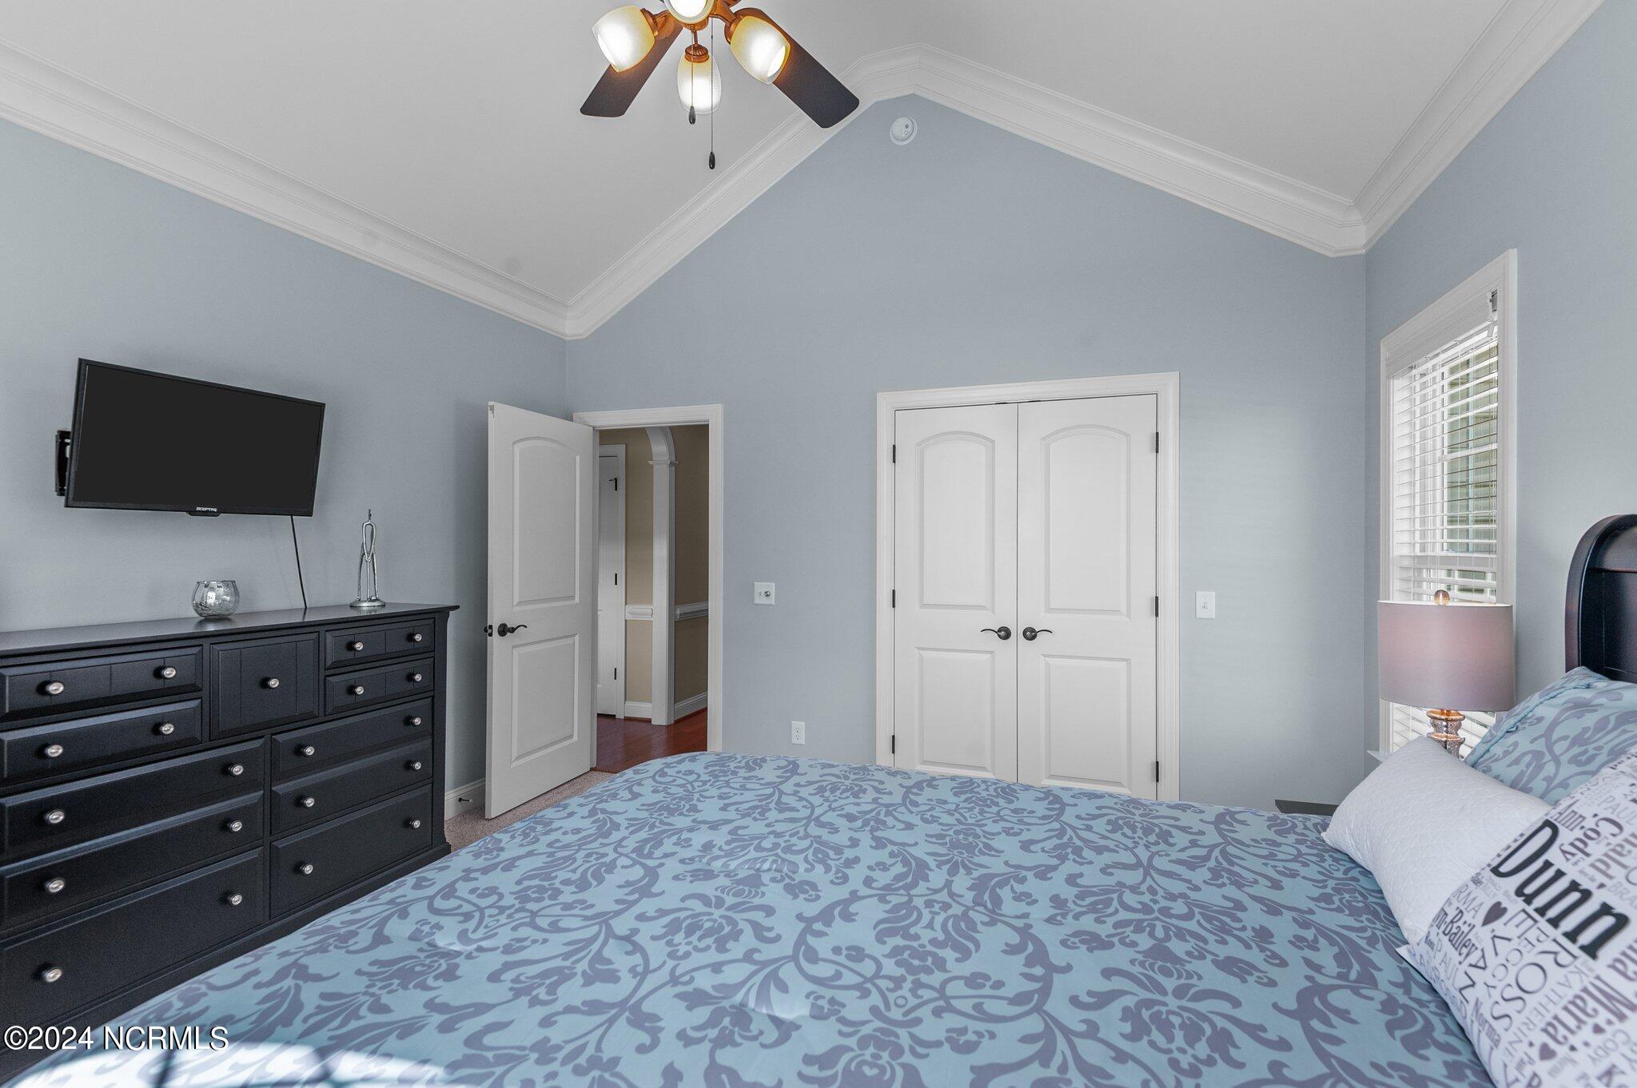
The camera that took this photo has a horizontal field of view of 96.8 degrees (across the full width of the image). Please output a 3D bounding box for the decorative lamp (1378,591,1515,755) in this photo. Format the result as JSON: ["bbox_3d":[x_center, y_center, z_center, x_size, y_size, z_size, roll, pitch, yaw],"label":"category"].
[{"bbox_3d":[1.616,0.450,1.882,0.266,0.663,0.266,0,0,20],"label":"decorative lamp"}]

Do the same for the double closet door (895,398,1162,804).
[{"bbox_3d":[0.966,0.340,3.523,1.213,2.032,0.050,0,0,20],"label":"double closet door"}]

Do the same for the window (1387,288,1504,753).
[{"bbox_3d":[2.035,0.046,2.366,0.090,1.480,0.820,0,0,20],"label":"window"}]

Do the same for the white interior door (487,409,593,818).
[{"bbox_3d":[-1.491,0.333,3.950,0.045,2.032,0.758,0,0,21],"label":"white interior door"}]

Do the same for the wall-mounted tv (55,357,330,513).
[{"bbox_3d":[-2.079,-0.324,2.474,0.070,0.440,0.732,9,3,18],"label":"wall-mounted tv"}]

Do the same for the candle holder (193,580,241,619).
[{"bbox_3d":[-2.135,0.195,2.575,0.127,0.128,0.127,0,0,20],"label":"candle holder"}]

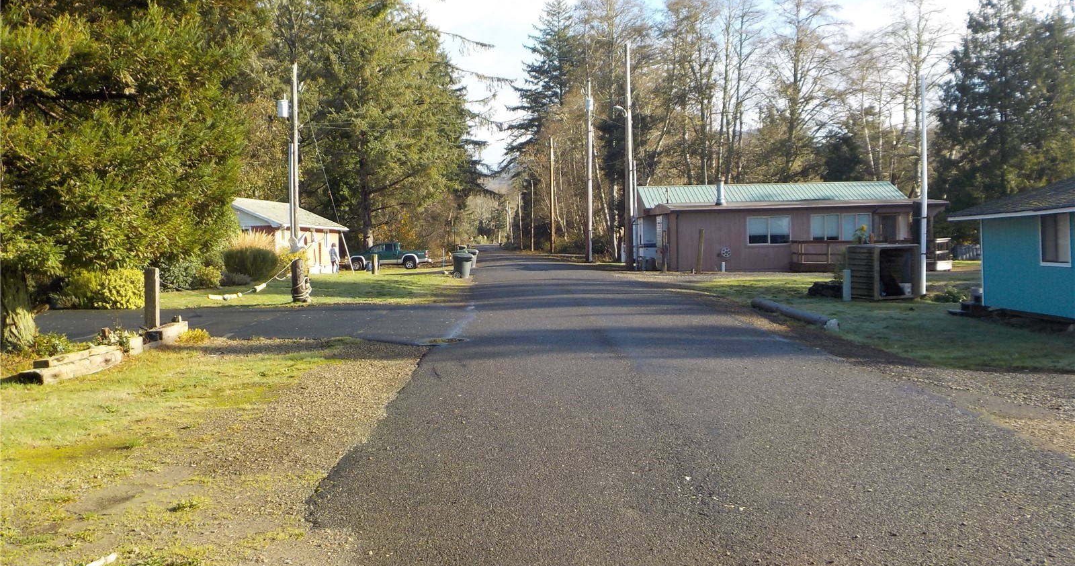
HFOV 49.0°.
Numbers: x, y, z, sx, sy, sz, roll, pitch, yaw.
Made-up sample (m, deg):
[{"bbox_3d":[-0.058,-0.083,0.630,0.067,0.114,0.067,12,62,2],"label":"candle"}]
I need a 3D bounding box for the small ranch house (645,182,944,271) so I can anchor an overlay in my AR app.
[{"bbox_3d":[11.900,-2.742,57.300,13.200,4.050,8.800,-1,2,-3],"label":"small ranch house"}]

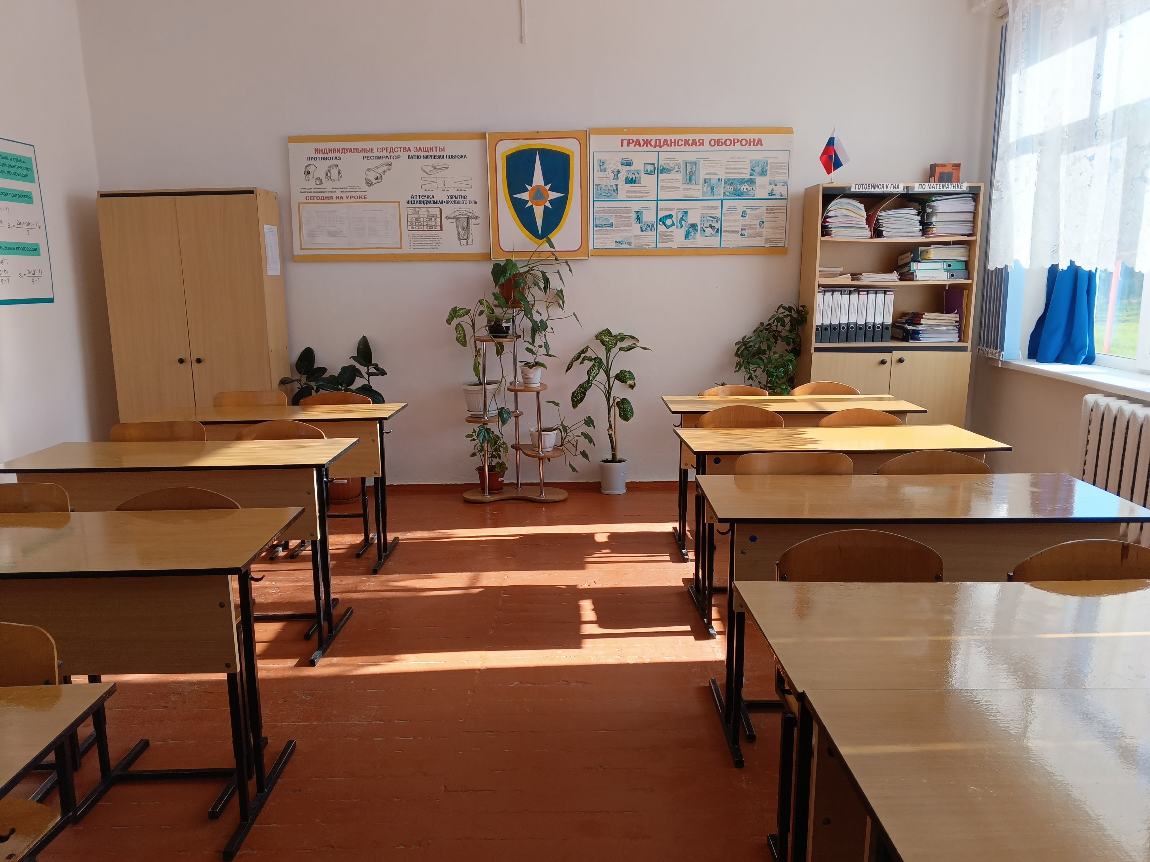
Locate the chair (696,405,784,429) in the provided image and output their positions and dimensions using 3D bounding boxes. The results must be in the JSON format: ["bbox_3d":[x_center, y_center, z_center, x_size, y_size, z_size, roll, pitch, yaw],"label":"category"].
[{"bbox_3d":[0.757,0.328,3.533,0.420,0.835,0.470,0,10,0],"label":"chair"}]

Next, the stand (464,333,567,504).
[{"bbox_3d":[-0.388,-0.143,5.059,0.680,1.170,0.290,-1,11,-1],"label":"stand"}]

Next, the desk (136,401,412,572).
[{"bbox_3d":[-1.478,0.285,4.025,1.200,0.770,0.500,-1,10,-2],"label":"desk"}]

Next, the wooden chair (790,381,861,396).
[{"bbox_3d":[1.347,0.183,4.183,0.410,0.830,0.460,-1,11,0],"label":"wooden chair"}]

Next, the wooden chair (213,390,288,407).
[{"bbox_3d":[-1.764,0.221,4.223,0.420,0.830,0.470,0,10,0],"label":"wooden chair"}]

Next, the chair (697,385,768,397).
[{"bbox_3d":[0.883,0.188,4.321,0.420,0.832,0.470,0,10,0],"label":"chair"}]

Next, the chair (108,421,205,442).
[{"bbox_3d":[-1.768,0.395,3.259,0.420,0.825,0.470,0,10,0],"label":"chair"}]

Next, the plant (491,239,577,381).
[{"bbox_3d":[-0.257,-0.735,4.940,0.530,0.880,0.380,-1,11,-1],"label":"plant"}]

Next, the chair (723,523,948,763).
[{"bbox_3d":[0.681,0.665,1.770,0.400,0.810,0.460,-1,11,0],"label":"chair"}]

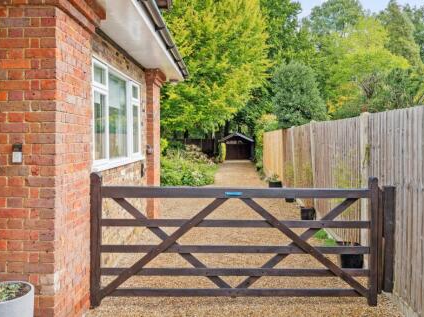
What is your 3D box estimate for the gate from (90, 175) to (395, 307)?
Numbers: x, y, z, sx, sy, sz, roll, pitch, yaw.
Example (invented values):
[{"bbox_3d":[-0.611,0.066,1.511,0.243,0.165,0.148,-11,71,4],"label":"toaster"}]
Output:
[{"bbox_3d":[0.325,0.785,3.570,2.880,1.230,0.130,0,1,-3],"label":"gate"}]

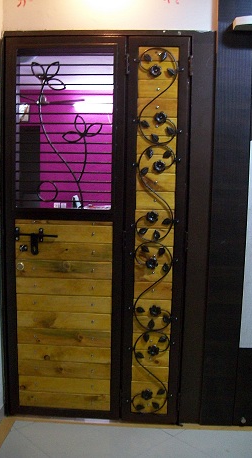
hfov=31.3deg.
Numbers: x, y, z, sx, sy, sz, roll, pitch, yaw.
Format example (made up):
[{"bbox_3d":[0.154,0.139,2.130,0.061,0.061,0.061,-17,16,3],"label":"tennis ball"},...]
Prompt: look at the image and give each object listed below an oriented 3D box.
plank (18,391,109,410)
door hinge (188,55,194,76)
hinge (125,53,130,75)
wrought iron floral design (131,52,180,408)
[{"bbox_3d":[-0.340,0.948,2.501,0.507,0.087,0.022,1,6,4],"label":"plank"},{"bbox_3d":[0.339,-0.840,2.314,0.024,0.105,0.020,1,6,3],"label":"door hinge"},{"bbox_3d":[0.007,-0.855,2.329,0.024,0.105,0.020,1,6,3],"label":"hinge"},{"bbox_3d":[0.151,0.052,2.404,0.225,1.975,0.040,1,6,3],"label":"wrought iron floral design"}]

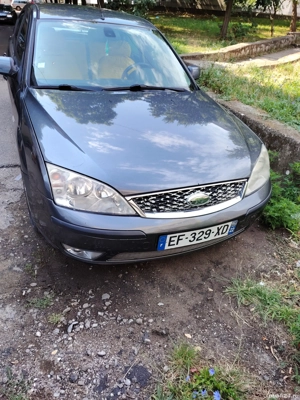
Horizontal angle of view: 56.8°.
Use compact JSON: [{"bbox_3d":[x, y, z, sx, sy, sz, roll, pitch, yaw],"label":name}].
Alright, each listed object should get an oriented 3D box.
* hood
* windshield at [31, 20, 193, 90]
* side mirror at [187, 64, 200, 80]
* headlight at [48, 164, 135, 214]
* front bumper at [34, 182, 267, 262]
[{"bbox_3d":[0.028,-0.507,1.942,1.550,0.250,1.250,-9,44,-22],"label":"hood"},{"bbox_3d":[-0.342,-1.370,2.515,1.460,0.170,0.930,-9,64,-22],"label":"windshield"},{"bbox_3d":[0.430,-1.341,2.933,0.220,0.155,0.125,-9,36,-22],"label":"side mirror"},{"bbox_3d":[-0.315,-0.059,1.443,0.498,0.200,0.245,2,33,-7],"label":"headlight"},{"bbox_3d":[0.170,0.072,1.815,1.760,0.450,0.620,-9,36,-22],"label":"front bumper"}]

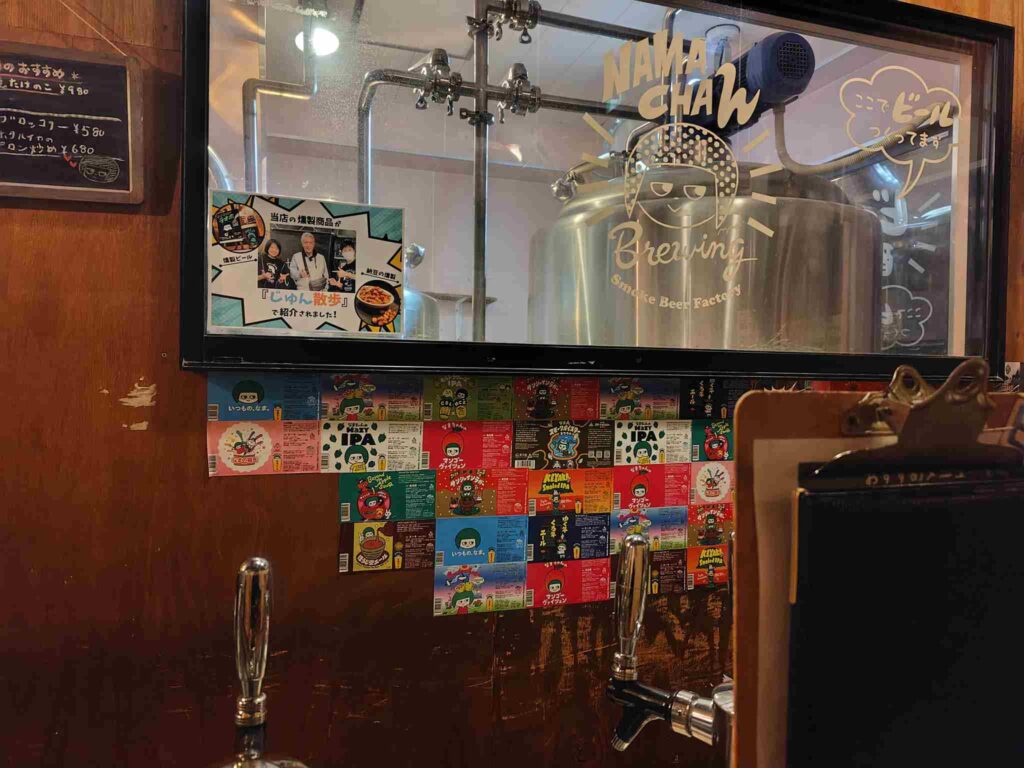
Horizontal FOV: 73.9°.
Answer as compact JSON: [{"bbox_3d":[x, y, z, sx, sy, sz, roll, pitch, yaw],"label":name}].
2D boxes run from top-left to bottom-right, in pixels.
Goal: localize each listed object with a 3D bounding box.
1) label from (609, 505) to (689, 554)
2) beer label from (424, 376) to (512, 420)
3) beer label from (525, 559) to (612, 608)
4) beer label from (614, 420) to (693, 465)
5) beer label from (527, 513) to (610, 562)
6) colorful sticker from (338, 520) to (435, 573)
[{"bbox_3d":[0.259,0.272,1.271,0.162,0.081,0.010,1,1,-18],"label":"label"},{"bbox_3d":[-0.072,0.022,1.158,0.157,0.079,0.010,1,1,-18],"label":"beer label"},{"bbox_3d":[0.104,0.357,1.222,0.162,0.081,0.010,1,1,-18],"label":"beer label"},{"bbox_3d":[0.265,0.110,1.270,0.162,0.081,0.010,1,1,-18],"label":"beer label"},{"bbox_3d":[0.105,0.279,1.234,0.159,0.083,0.010,1,0,-17],"label":"beer label"},{"bbox_3d":[-0.203,0.268,1.121,0.162,0.081,0.010,1,1,-18],"label":"colorful sticker"}]

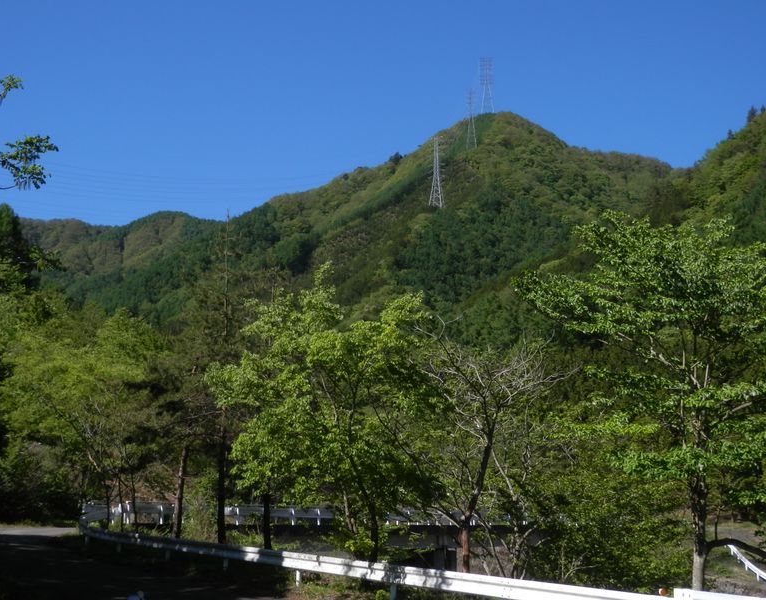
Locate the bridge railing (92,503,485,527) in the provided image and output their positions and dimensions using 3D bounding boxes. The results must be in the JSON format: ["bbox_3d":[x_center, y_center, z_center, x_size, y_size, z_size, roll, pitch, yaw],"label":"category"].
[{"bbox_3d":[-2.700,9.725,52.103,0.600,0.850,28.000,-7,-12,35],"label":"bridge railing"}]

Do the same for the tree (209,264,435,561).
[{"bbox_3d":[-1.496,3.040,27.896,5.200,7.700,5.000,0,-10,0],"label":"tree"}]

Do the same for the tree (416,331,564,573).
[{"bbox_3d":[2.558,3.935,26.926,3.400,6.500,3.300,0,-10,0],"label":"tree"}]

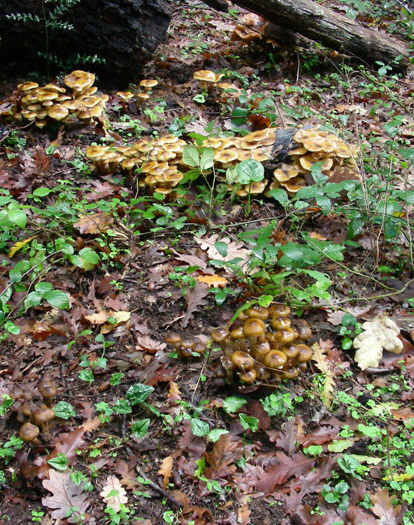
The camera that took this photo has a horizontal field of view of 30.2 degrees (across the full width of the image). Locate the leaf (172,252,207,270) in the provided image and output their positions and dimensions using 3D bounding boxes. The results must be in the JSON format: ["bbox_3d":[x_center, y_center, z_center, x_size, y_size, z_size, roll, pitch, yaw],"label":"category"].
[{"bbox_3d":[-0.038,-0.003,1.760,0.094,0.019,0.043,26,48,26],"label":"leaf"}]

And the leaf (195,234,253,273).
[{"bbox_3d":[0.040,-0.032,1.837,0.165,0.030,0.098,32,59,20],"label":"leaf"}]

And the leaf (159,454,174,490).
[{"bbox_3d":[-0.068,0.351,1.294,0.026,0.013,0.062,3,42,3],"label":"leaf"}]

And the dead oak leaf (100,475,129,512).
[{"bbox_3d":[-0.140,0.344,1.157,0.040,0.015,0.074,-4,29,-10],"label":"dead oak leaf"}]

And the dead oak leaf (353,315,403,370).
[{"bbox_3d":[0.337,0.156,1.508,0.091,0.032,0.116,18,57,12],"label":"dead oak leaf"}]

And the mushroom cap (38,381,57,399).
[{"bbox_3d":[-0.272,0.216,1.310,0.030,0.018,0.030,1,27,-1],"label":"mushroom cap"}]

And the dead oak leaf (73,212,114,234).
[{"bbox_3d":[-0.276,-0.095,1.869,0.096,0.021,0.062,-16,44,-17],"label":"dead oak leaf"}]

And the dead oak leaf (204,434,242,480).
[{"bbox_3d":[0.025,0.303,1.229,0.055,0.030,0.085,10,44,8],"label":"dead oak leaf"}]

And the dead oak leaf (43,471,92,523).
[{"bbox_3d":[-0.212,0.345,1.149,0.067,0.020,0.118,-16,33,-29],"label":"dead oak leaf"}]

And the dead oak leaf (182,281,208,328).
[{"bbox_3d":[-0.026,0.088,1.634,0.051,0.021,0.127,15,51,13],"label":"dead oak leaf"}]

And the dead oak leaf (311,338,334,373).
[{"bbox_3d":[0.227,0.183,1.514,0.036,0.016,0.080,-11,46,-11],"label":"dead oak leaf"}]

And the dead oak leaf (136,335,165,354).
[{"bbox_3d":[-0.113,0.164,1.534,0.063,0.024,0.041,19,48,18],"label":"dead oak leaf"}]

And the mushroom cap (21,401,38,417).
[{"bbox_3d":[-0.312,0.256,1.349,0.031,0.020,0.031,0,32,0],"label":"mushroom cap"}]

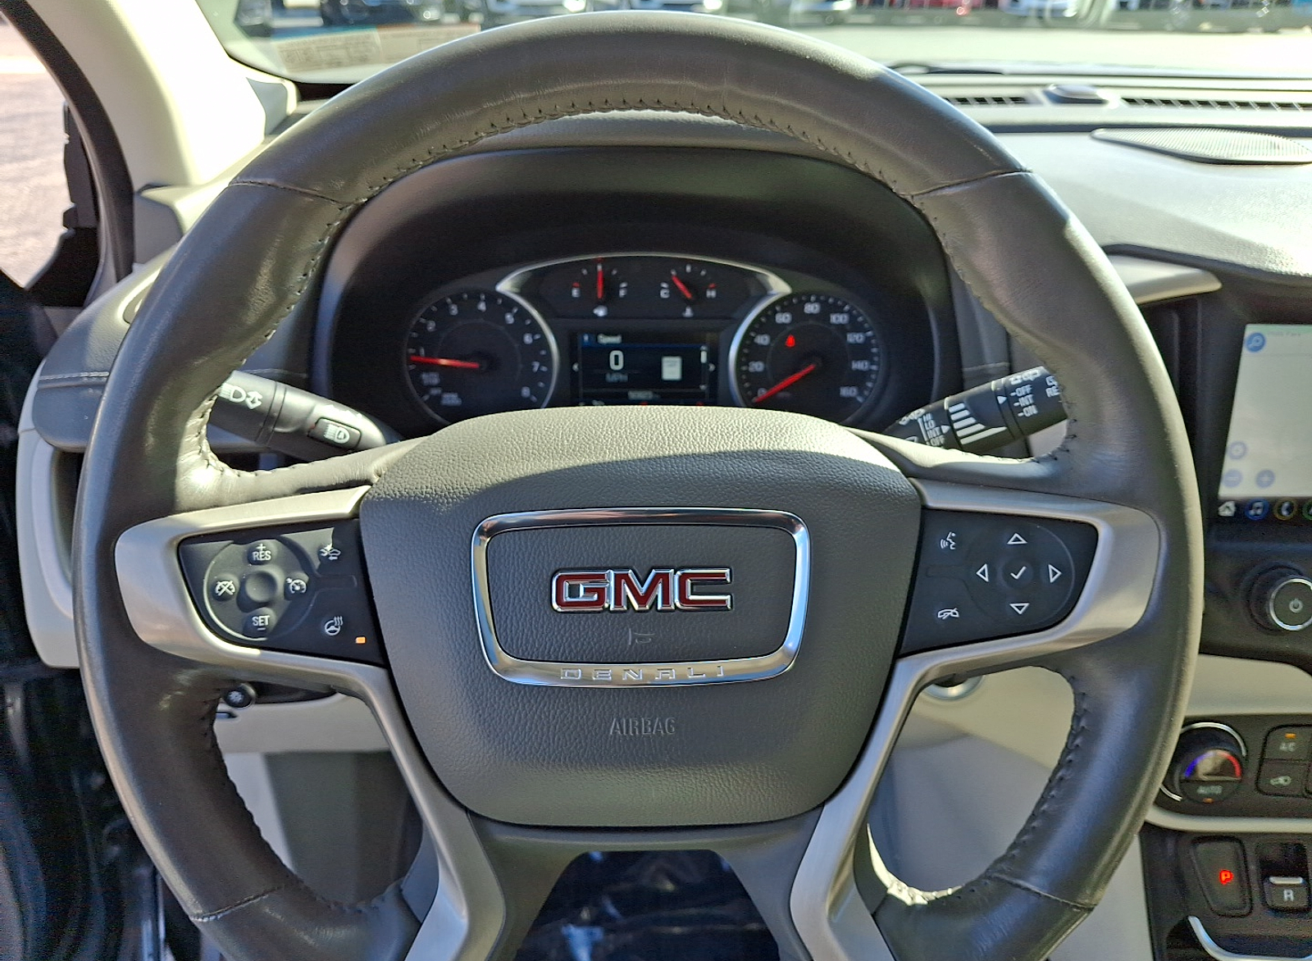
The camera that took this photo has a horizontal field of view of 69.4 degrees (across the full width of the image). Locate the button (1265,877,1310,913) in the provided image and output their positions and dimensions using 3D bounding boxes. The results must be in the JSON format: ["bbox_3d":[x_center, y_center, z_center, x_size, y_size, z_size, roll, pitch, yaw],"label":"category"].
[{"bbox_3d":[0.344,0.226,0.516,0.022,0.018,0.012,0,-7,0],"label":"button"}]

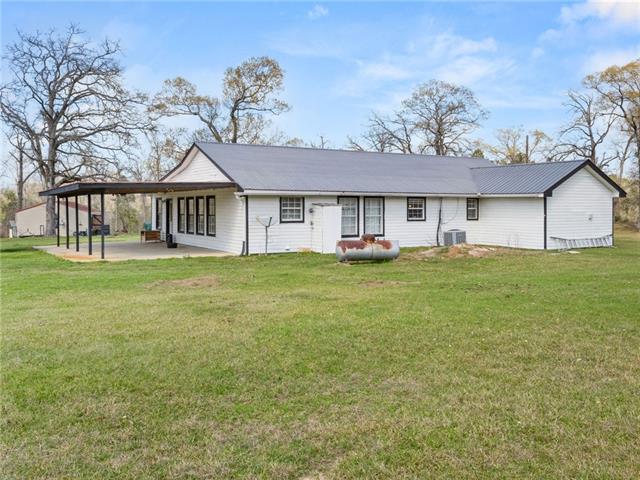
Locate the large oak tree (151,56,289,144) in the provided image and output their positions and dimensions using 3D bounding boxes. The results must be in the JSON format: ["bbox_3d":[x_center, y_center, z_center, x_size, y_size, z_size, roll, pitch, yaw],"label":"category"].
[{"bbox_3d":[-8.811,-8.591,49.575,12.521,15.343,11.000,0,3,0],"label":"large oak tree"}]

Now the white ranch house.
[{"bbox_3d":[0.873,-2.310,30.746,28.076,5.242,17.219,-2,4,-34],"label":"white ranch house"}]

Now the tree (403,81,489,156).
[{"bbox_3d":[12.700,-8.745,56.579,8.768,14.819,8.768,0,3,0],"label":"tree"}]

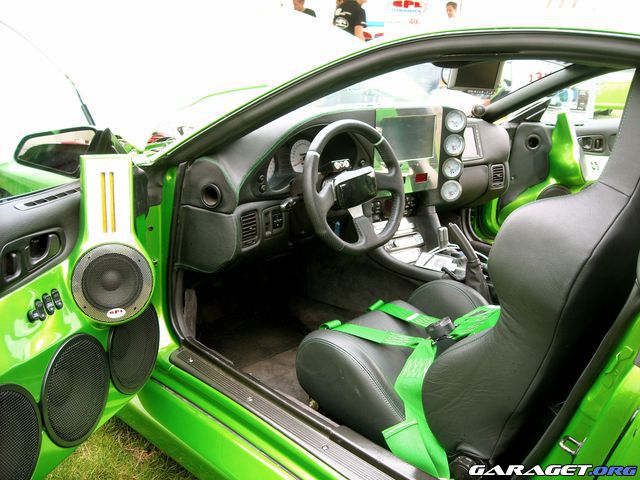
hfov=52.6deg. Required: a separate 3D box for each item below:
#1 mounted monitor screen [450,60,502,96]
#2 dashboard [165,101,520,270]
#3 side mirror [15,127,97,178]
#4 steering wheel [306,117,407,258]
[{"bbox_3d":[0.429,-0.456,1.808,0.170,0.110,0.030,-6,26,-22],"label":"mounted monitor screen"},{"bbox_3d":[0.130,-0.242,2.165,1.350,0.410,0.450,-14,22,-40],"label":"dashboard"},{"bbox_3d":[-0.669,-0.220,1.630,0.210,0.130,0.105,2,17,7],"label":"side mirror"},{"bbox_3d":[0.090,-0.140,1.685,0.360,0.360,0.110,-14,2,-40],"label":"steering wheel"}]

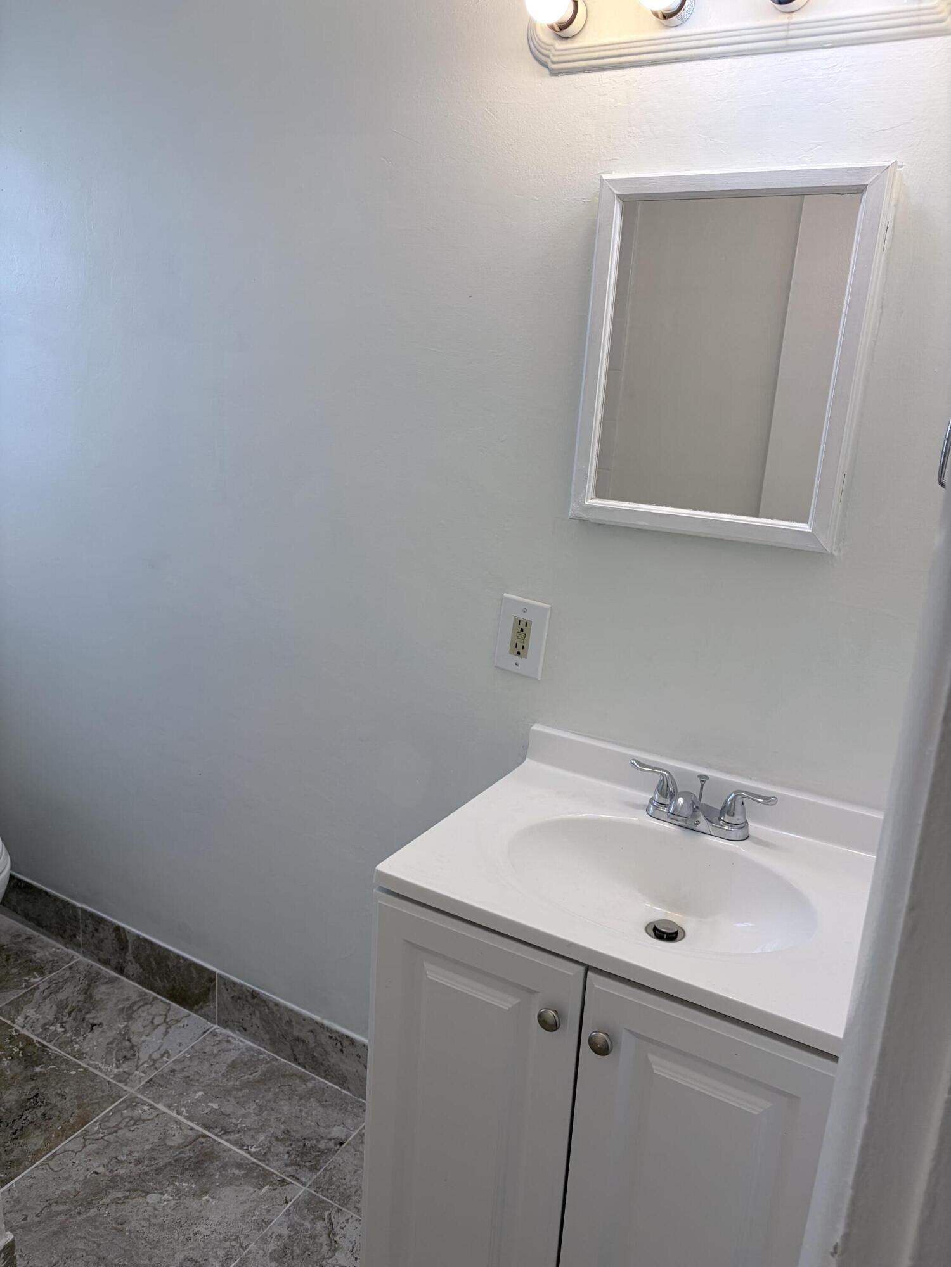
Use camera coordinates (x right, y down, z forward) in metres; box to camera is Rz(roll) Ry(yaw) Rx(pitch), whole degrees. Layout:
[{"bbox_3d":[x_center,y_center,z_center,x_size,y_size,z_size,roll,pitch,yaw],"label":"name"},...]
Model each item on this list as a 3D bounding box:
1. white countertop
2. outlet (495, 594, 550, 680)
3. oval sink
[{"bbox_3d":[0.259,0.305,1.312,0.630,0.087,0.472,12,18,28],"label":"white countertop"},{"bbox_3d":[0.079,0.007,1.621,0.089,0.133,0.008,12,18,28],"label":"outlet"},{"bbox_3d":[0.240,0.392,1.310,0.422,0.132,0.320,12,18,28],"label":"oval sink"}]

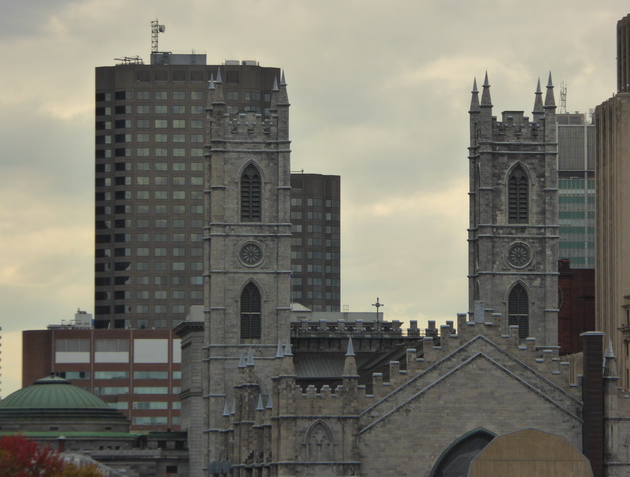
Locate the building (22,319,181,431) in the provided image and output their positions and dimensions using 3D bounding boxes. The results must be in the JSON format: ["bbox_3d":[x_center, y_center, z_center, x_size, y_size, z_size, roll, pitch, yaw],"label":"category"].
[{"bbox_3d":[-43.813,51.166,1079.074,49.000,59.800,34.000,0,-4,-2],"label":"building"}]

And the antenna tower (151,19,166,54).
[{"bbox_3d":[-41.457,-53.510,1216.781,3.500,9.500,2.400,0,-4,-4],"label":"antenna tower"}]

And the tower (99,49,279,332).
[{"bbox_3d":[-33.552,21.393,1213.502,48.500,138.100,40.000,0,-4,-4],"label":"tower"}]

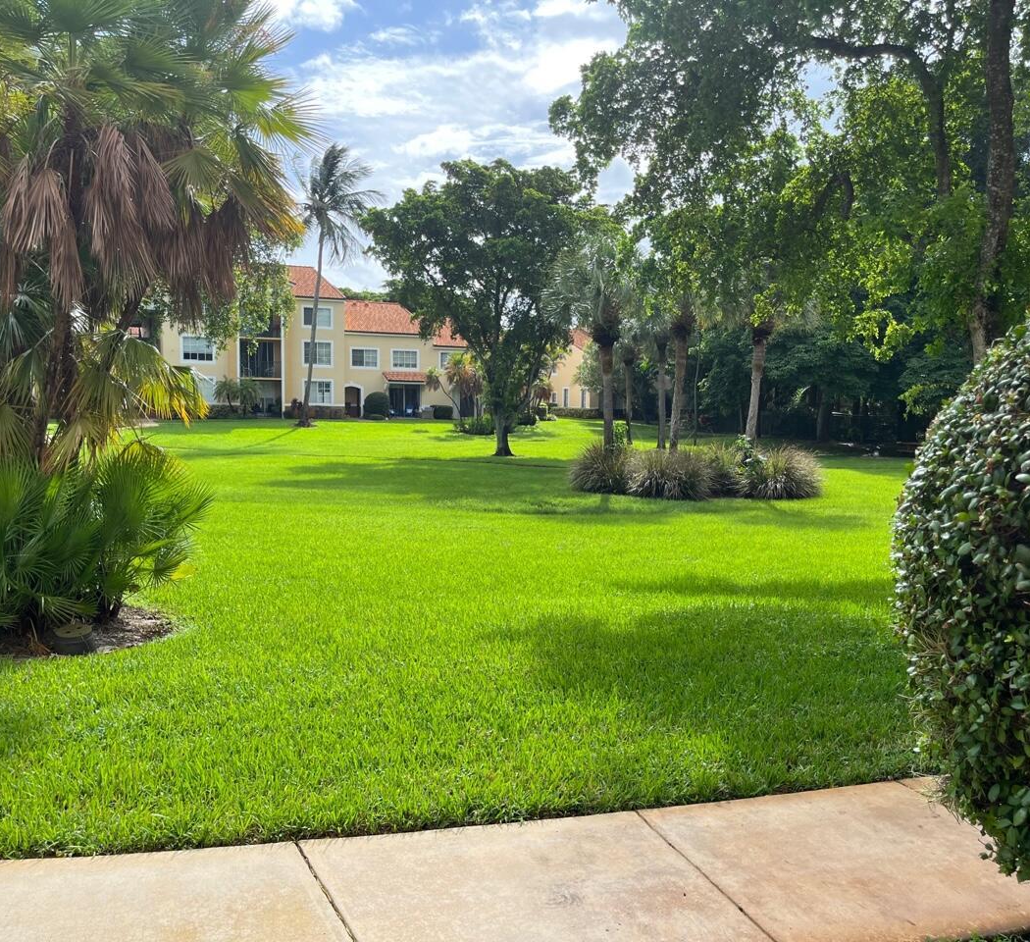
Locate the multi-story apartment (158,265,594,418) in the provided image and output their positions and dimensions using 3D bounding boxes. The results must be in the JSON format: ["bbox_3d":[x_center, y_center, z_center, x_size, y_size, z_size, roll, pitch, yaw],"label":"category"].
[{"bbox_3d":[-10.800,-9.800,74.000,32.500,11.300,12.000,-1,4,-21],"label":"multi-story apartment"}]

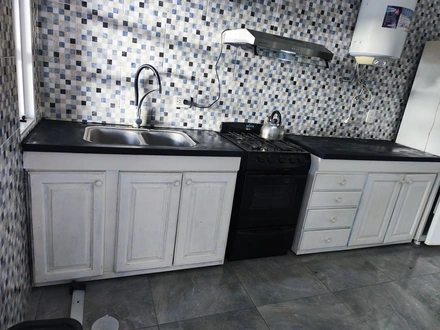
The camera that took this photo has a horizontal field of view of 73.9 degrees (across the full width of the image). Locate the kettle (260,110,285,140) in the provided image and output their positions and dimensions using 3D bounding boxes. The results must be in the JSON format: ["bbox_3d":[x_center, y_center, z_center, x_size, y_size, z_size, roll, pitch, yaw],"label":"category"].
[{"bbox_3d":[0.426,-0.331,2.353,0.200,0.218,0.210,-4,22,-33],"label":"kettle"}]

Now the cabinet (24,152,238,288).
[{"bbox_3d":[-0.576,0.237,2.059,1.206,0.840,0.563,1,20,-22],"label":"cabinet"}]

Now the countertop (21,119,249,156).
[{"bbox_3d":[-0.512,-0.176,1.923,1.211,0.038,0.559,1,20,-22],"label":"countertop"}]

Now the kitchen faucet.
[{"bbox_3d":[-0.490,-0.439,1.960,0.278,0.439,0.068,21,22,32],"label":"kitchen faucet"}]

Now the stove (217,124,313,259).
[{"bbox_3d":[0.280,0.199,2.377,0.519,0.953,0.536,1,20,-22],"label":"stove"}]

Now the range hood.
[{"bbox_3d":[0.390,-0.813,2.055,0.591,0.151,0.505,1,20,-22],"label":"range hood"}]

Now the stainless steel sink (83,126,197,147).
[{"bbox_3d":[-0.526,-0.115,1.931,0.670,0.171,0.456,1,20,-22],"label":"stainless steel sink"}]

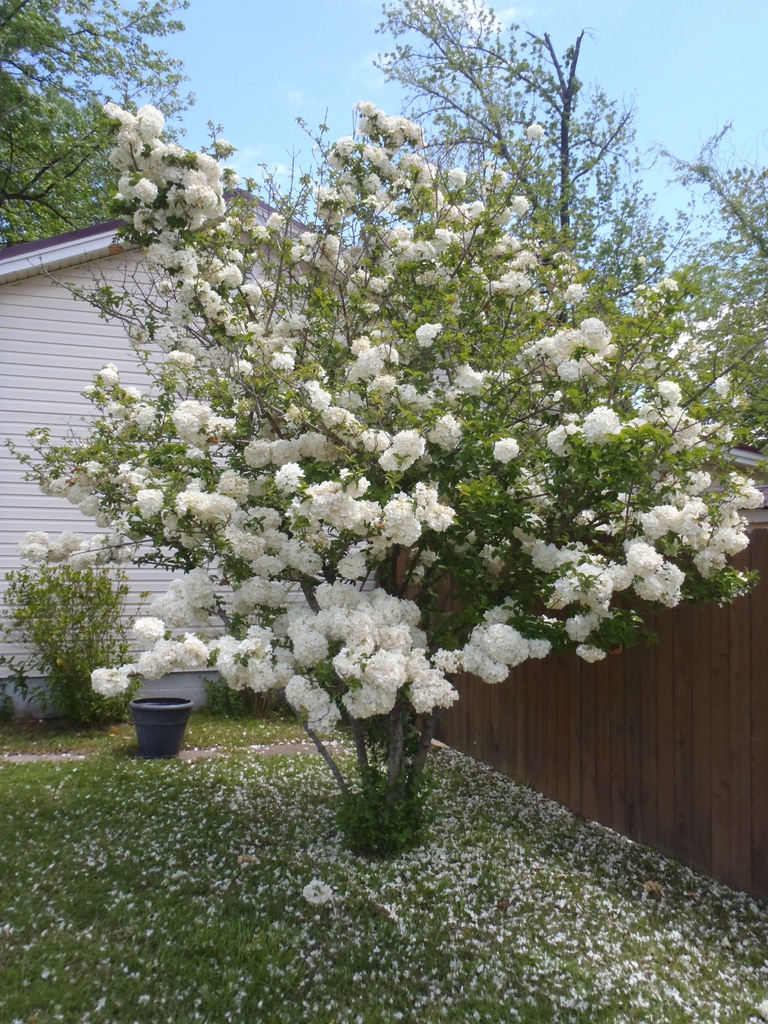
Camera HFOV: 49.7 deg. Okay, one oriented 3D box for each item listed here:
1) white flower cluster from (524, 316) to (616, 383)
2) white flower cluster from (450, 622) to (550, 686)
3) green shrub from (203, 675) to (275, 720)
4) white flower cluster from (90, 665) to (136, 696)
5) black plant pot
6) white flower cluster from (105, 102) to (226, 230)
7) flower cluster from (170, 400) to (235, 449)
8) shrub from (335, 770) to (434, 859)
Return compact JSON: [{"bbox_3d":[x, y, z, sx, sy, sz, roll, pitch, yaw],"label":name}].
[{"bbox_3d":[1.036,-0.902,4.600,0.500,0.340,0.340,1,-3,0],"label":"white flower cluster"},{"bbox_3d":[0.589,0.709,4.150,0.510,0.310,0.310,1,-3,0],"label":"white flower cluster"},{"bbox_3d":[-1.499,1.916,8.650,0.800,0.520,0.550,1,-3,0],"label":"green shrub"},{"bbox_3d":[-1.360,0.844,4.150,0.215,0.160,0.170,1,-3,0],"label":"white flower cluster"},{"bbox_3d":[-1.845,1.804,6.900,0.535,0.440,0.535,1,-3,0],"label":"black plant pot"},{"bbox_3d":[-1.213,-1.913,4.600,0.660,0.710,0.500,1,-3,0],"label":"white flower cluster"},{"bbox_3d":[-0.915,-0.444,4.200,0.310,0.240,0.240,1,-3,0],"label":"flower cluster"},{"bbox_3d":[0.003,1.736,4.800,0.540,0.460,0.500,1,-3,0],"label":"shrub"}]

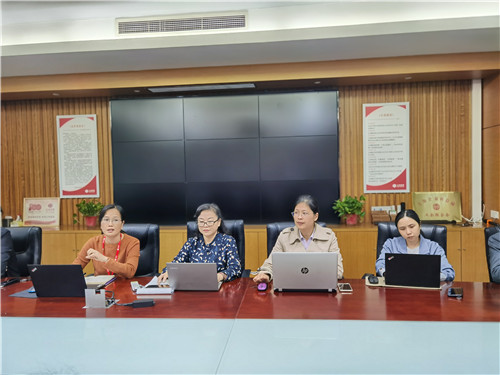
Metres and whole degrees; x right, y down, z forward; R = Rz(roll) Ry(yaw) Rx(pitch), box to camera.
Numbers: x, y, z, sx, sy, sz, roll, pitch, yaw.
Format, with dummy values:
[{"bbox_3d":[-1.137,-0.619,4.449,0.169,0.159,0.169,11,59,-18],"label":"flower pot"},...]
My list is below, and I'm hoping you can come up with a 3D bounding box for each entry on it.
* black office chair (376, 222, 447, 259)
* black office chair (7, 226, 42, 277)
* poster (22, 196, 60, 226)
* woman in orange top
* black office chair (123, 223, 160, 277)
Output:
[{"bbox_3d":[1.110,0.823,2.681,0.640,1.080,0.680,0,2,23],"label":"black office chair"},{"bbox_3d":[-1.942,0.879,2.961,0.640,1.080,0.680,-1,2,5],"label":"black office chair"},{"bbox_3d":[-3.011,0.361,5.640,0.550,0.415,0.030,-1,-7,6],"label":"poster"},{"bbox_3d":[-1.022,0.764,2.823,0.500,1.280,0.680,-1,2,1],"label":"woman in orange top"},{"bbox_3d":[-0.993,0.843,2.980,0.630,1.050,0.660,-1,2,-2],"label":"black office chair"}]

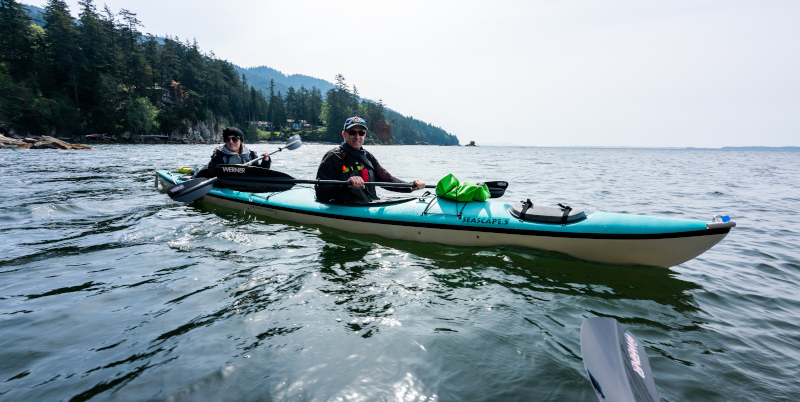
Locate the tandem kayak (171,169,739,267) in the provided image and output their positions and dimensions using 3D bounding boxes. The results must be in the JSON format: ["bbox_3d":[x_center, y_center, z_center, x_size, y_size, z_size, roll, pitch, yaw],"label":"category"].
[{"bbox_3d":[-0.725,0.042,3.281,5.710,0.430,0.730,5,10,30],"label":"tandem kayak"}]

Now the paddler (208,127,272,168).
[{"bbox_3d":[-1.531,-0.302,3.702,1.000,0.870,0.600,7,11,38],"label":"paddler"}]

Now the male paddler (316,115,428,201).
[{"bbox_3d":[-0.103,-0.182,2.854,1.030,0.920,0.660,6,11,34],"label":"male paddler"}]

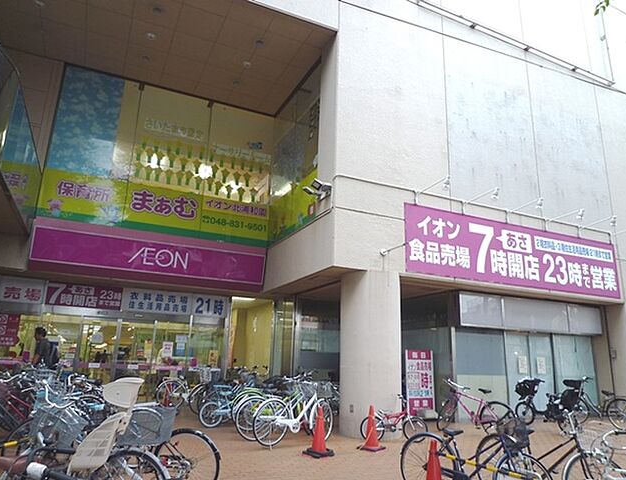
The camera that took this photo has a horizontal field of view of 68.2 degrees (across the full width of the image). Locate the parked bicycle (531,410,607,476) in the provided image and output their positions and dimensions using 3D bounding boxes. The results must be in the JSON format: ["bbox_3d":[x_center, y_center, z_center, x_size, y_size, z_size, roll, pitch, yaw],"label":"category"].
[{"bbox_3d":[2.018,1.958,4.035,0.570,1.030,1.750,8,-16,-22],"label":"parked bicycle"}]

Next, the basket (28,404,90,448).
[{"bbox_3d":[-1.872,1.379,3.400,0.360,0.260,0.290,-11,-20,40],"label":"basket"}]

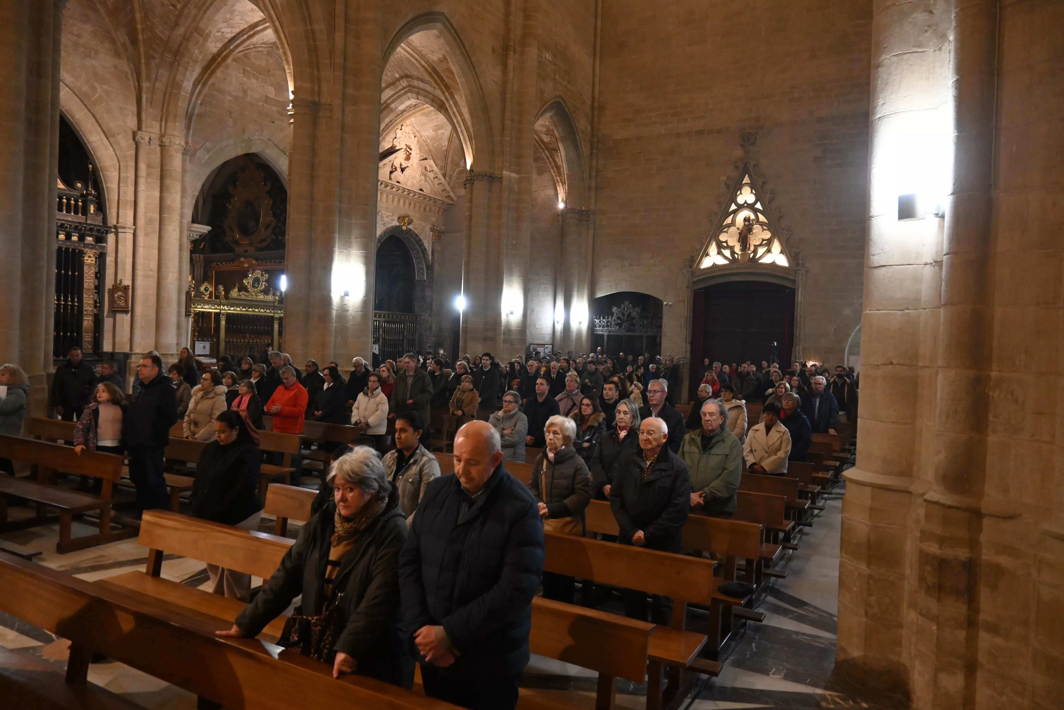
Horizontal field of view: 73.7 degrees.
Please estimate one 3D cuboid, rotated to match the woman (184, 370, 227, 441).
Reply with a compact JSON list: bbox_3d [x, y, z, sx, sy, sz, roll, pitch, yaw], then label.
[{"bbox_3d":[-3.791,0.965,8.221,0.480,1.604,0.350,2,1,30],"label":"woman"}]

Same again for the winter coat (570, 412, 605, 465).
[{"bbox_3d":[0.570,0.908,7.251,0.515,0.683,0.376,2,1,27],"label":"winter coat"}]

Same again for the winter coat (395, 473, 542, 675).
[{"bbox_3d":[-0.236,0.846,2.775,0.560,0.760,0.370,2,1,28],"label":"winter coat"}]

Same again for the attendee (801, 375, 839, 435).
[{"bbox_3d":[4.579,1.198,11.359,0.580,1.732,0.420,2,1,27],"label":"attendee"}]

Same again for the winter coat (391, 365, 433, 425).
[{"bbox_3d":[-1.832,0.619,10.820,0.580,0.870,0.380,2,1,15],"label":"winter coat"}]

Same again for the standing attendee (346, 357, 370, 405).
[{"bbox_3d":[-3.268,0.916,13.376,0.500,1.760,0.340,2,1,28],"label":"standing attendee"}]

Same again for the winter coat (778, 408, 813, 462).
[{"bbox_3d":[3.105,1.075,8.463,0.500,0.850,0.360,2,1,27],"label":"winter coat"}]

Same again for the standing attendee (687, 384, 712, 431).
[{"bbox_3d":[2.713,1.223,11.322,0.500,1.600,0.340,2,1,35],"label":"standing attendee"}]

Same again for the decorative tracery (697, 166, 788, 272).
[{"bbox_3d":[7.617,-4.947,25.418,3.334,3.773,0.400,2,1,28],"label":"decorative tracery"}]

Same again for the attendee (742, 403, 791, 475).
[{"bbox_3d":[2.395,1.240,7.252,0.490,1.512,0.330,2,1,26],"label":"attendee"}]

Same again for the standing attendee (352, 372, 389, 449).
[{"bbox_3d":[-2.380,1.051,10.442,0.500,1.577,0.380,2,1,27],"label":"standing attendee"}]

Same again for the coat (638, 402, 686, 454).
[{"bbox_3d":[1.233,0.901,6.896,0.540,0.850,0.360,2,1,27],"label":"coat"}]

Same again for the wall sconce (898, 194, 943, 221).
[{"bbox_3d":[2.268,-0.855,4.130,0.245,0.150,0.140,2,1,18],"label":"wall sconce"}]

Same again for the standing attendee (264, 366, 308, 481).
[{"bbox_3d":[-3.308,0.981,9.584,0.544,1.673,0.416,2,1,30],"label":"standing attendee"}]

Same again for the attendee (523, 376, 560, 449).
[{"bbox_3d":[0.130,1.119,8.879,0.500,1.700,0.330,2,1,28],"label":"attendee"}]

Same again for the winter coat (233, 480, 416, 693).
[{"bbox_3d":[-0.783,0.943,2.852,0.720,0.880,0.480,2,0,24],"label":"winter coat"}]

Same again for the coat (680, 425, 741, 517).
[{"bbox_3d":[1.366,0.895,5.436,0.500,0.670,0.350,2,1,24],"label":"coat"}]

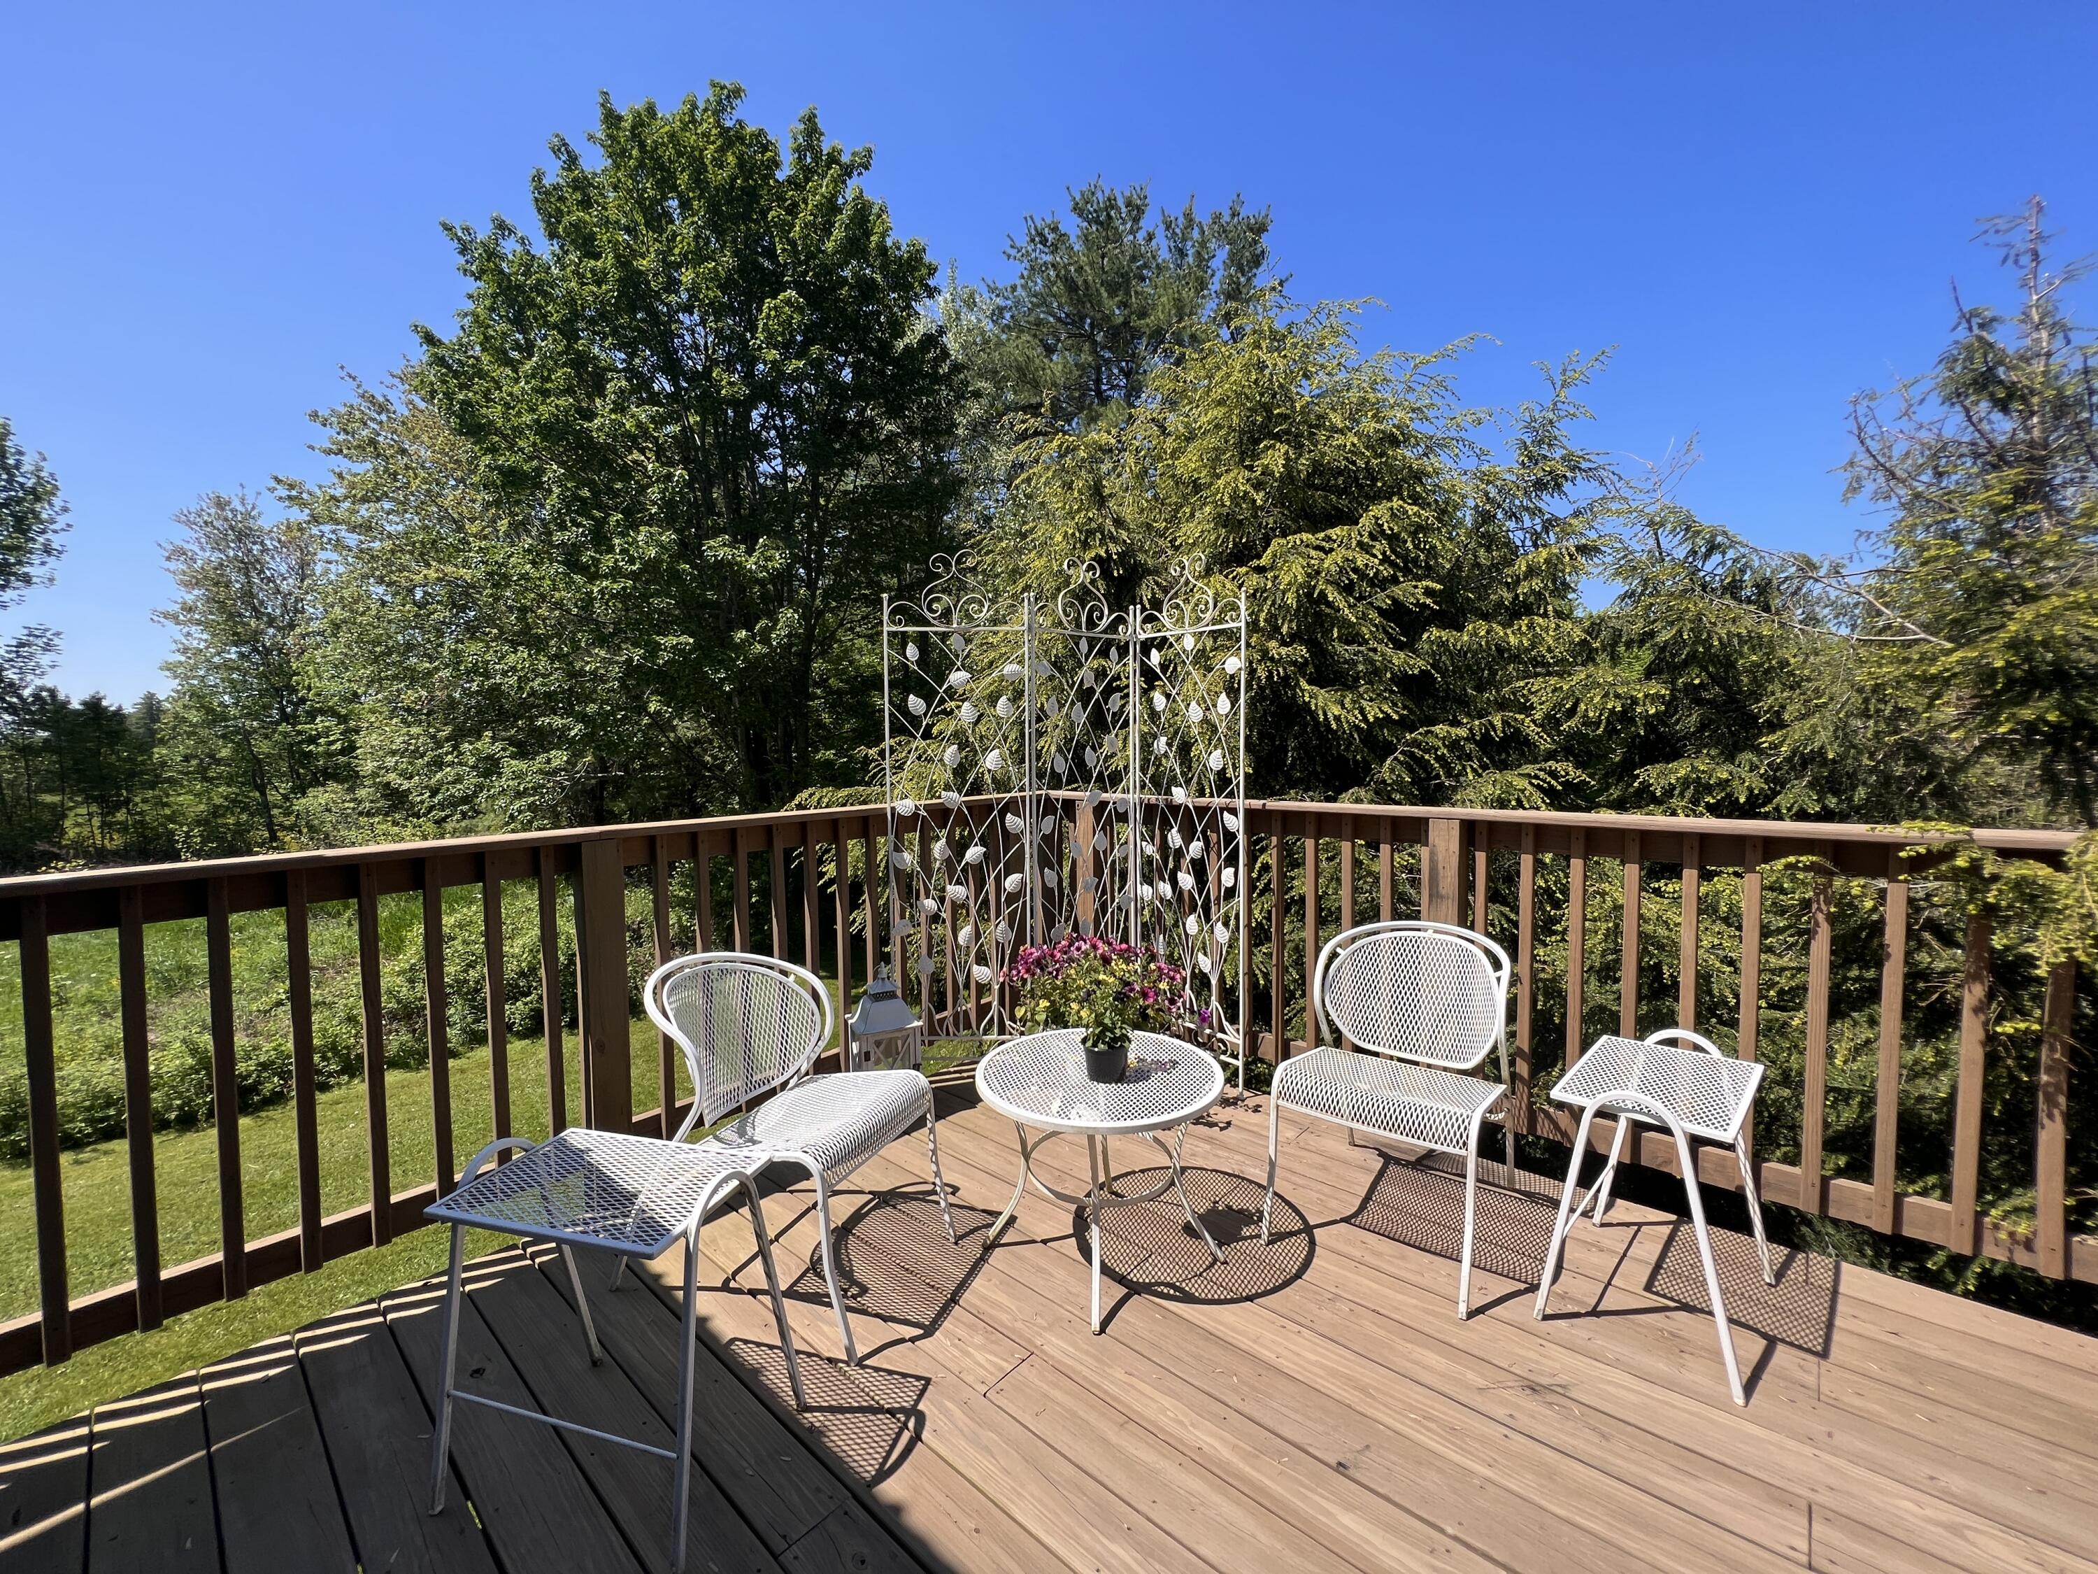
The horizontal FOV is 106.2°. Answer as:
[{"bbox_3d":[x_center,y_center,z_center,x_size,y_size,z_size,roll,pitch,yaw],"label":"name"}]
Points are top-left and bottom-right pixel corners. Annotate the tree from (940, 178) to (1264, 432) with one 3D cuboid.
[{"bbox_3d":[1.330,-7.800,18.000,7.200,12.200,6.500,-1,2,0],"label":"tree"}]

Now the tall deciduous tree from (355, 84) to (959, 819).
[{"bbox_3d":[-5.600,-4.200,11.300,8.000,11.700,7.200,-1,2,0],"label":"tall deciduous tree"}]

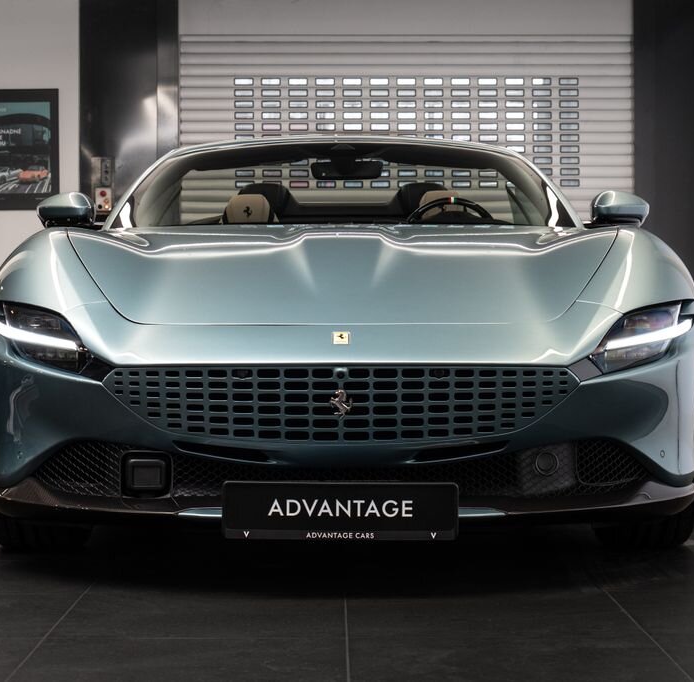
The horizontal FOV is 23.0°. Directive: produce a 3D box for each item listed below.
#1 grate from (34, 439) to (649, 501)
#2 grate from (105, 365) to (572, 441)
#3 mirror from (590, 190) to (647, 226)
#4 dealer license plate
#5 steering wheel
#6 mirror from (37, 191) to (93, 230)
[{"bbox_3d":[-0.013,0.301,4.000,1.460,0.145,0.250,0,1,0],"label":"grate"},{"bbox_3d":[-0.012,0.142,3.860,1.085,0.172,0.190,0,1,0],"label":"grate"},{"bbox_3d":[0.915,-0.445,5.730,0.200,0.123,0.155,0,1,0],"label":"mirror"},{"bbox_3d":[-0.015,0.379,3.800,0.526,0.131,0.025,0,1,0],"label":"dealer license plate"},{"bbox_3d":[0.379,-0.355,6.150,0.365,0.355,0.110,0,24,0],"label":"steering wheel"},{"bbox_3d":[-0.944,-0.438,5.730,0.200,0.123,0.155,0,1,0],"label":"mirror"}]

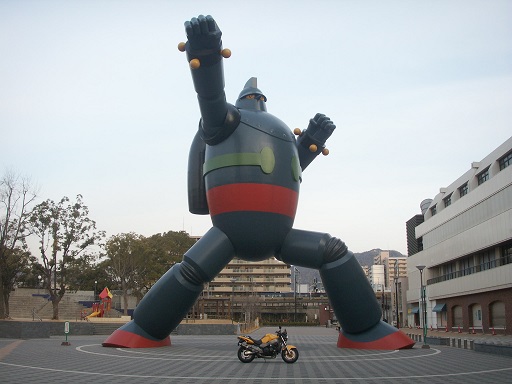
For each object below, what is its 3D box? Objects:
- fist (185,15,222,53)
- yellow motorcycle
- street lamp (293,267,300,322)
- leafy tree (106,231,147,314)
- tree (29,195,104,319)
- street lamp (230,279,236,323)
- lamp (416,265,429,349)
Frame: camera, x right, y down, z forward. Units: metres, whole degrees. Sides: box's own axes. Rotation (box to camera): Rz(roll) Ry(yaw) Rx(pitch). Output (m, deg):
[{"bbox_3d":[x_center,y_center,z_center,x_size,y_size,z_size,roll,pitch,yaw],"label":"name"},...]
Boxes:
[{"bbox_3d":[-2.367,-7.146,24.674,1.600,1.350,1.420,0,-27,2],"label":"fist"},{"bbox_3d":[0.458,5.381,19.304,2.129,1.224,0.780,1,-13,0],"label":"yellow motorcycle"},{"bbox_3d":[6.990,18.248,96.105,1.300,9.926,0.500,1,-13,0],"label":"street lamp"},{"bbox_3d":[-17.692,11.332,76.277,5.800,11.244,5.700,1,-13,0],"label":"leafy tree"},{"bbox_3d":[-20.054,6.939,59.508,7.900,13.279,7.400,1,-13,0],"label":"tree"},{"bbox_3d":[-2.100,10.081,50.458,0.600,4.115,0.600,1,-13,0],"label":"street lamp"},{"bbox_3d":[10.540,7.086,34.538,0.650,4.834,0.650,1,-13,0],"label":"lamp"}]

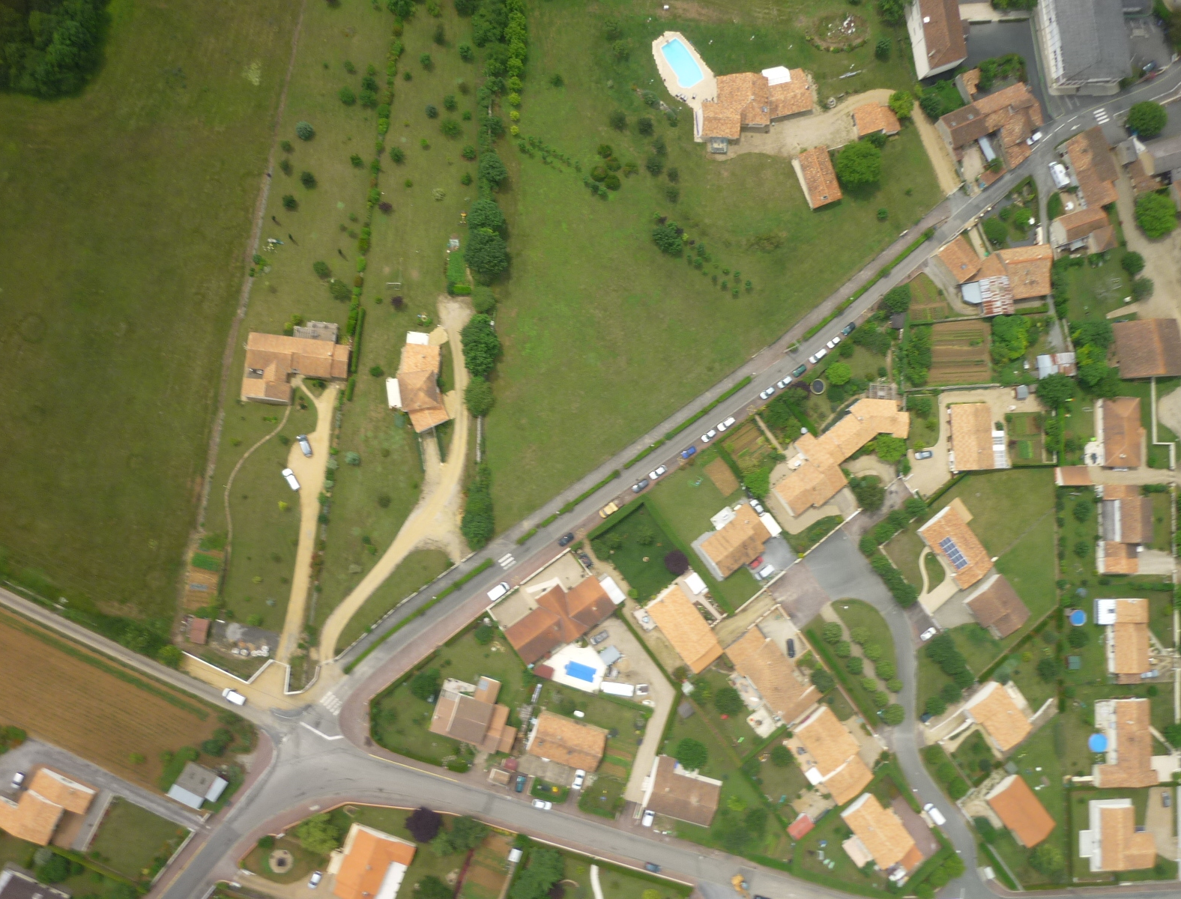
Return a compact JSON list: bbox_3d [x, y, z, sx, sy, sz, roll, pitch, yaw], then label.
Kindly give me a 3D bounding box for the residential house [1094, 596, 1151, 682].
[{"bbox_3d":[132.548,47.886,285.032,14.843,4.700,21.001,3,85,-10],"label":"residential house"}]

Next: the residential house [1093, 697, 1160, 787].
[{"bbox_3d":[126.480,69.240,269.360,14.850,4.500,20.310,-1,87,-7],"label":"residential house"}]

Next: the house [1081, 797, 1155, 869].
[{"bbox_3d":[123.680,90.920,267.680,16.750,4.500,16.290,1,86,-7],"label":"house"}]

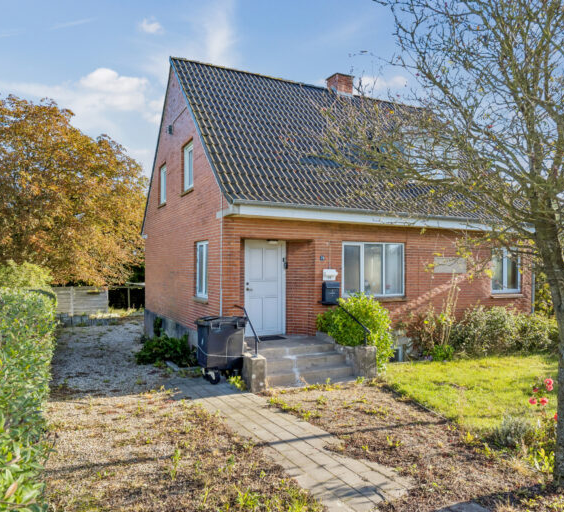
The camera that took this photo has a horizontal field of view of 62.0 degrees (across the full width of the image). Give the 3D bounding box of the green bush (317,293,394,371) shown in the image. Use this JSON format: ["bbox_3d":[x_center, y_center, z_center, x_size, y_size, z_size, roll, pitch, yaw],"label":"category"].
[{"bbox_3d":[1.558,1.503,9.638,1.560,1.530,1.550,0,-1,0],"label":"green bush"}]

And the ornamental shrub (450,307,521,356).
[{"bbox_3d":[5.072,1.825,11.649,2.250,1.170,1.330,1,-2,-26],"label":"ornamental shrub"}]

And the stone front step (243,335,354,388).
[{"bbox_3d":[0.034,1.984,9.106,1.970,0.530,1.900,1,-2,-26],"label":"stone front step"}]

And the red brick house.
[{"bbox_3d":[1.194,-1.638,15.239,9.600,8.350,9.300,1,-2,-26],"label":"red brick house"}]

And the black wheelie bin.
[{"bbox_3d":[-1.140,1.694,8.680,0.770,1.160,0.760,1,-1,-24],"label":"black wheelie bin"}]

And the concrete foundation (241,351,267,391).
[{"bbox_3d":[-0.488,1.977,7.936,0.260,0.545,0.540,1,-2,-26],"label":"concrete foundation"}]

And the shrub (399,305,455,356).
[{"bbox_3d":[3.343,1.772,10.973,1.450,1.190,1.080,1,-2,-26],"label":"shrub"}]

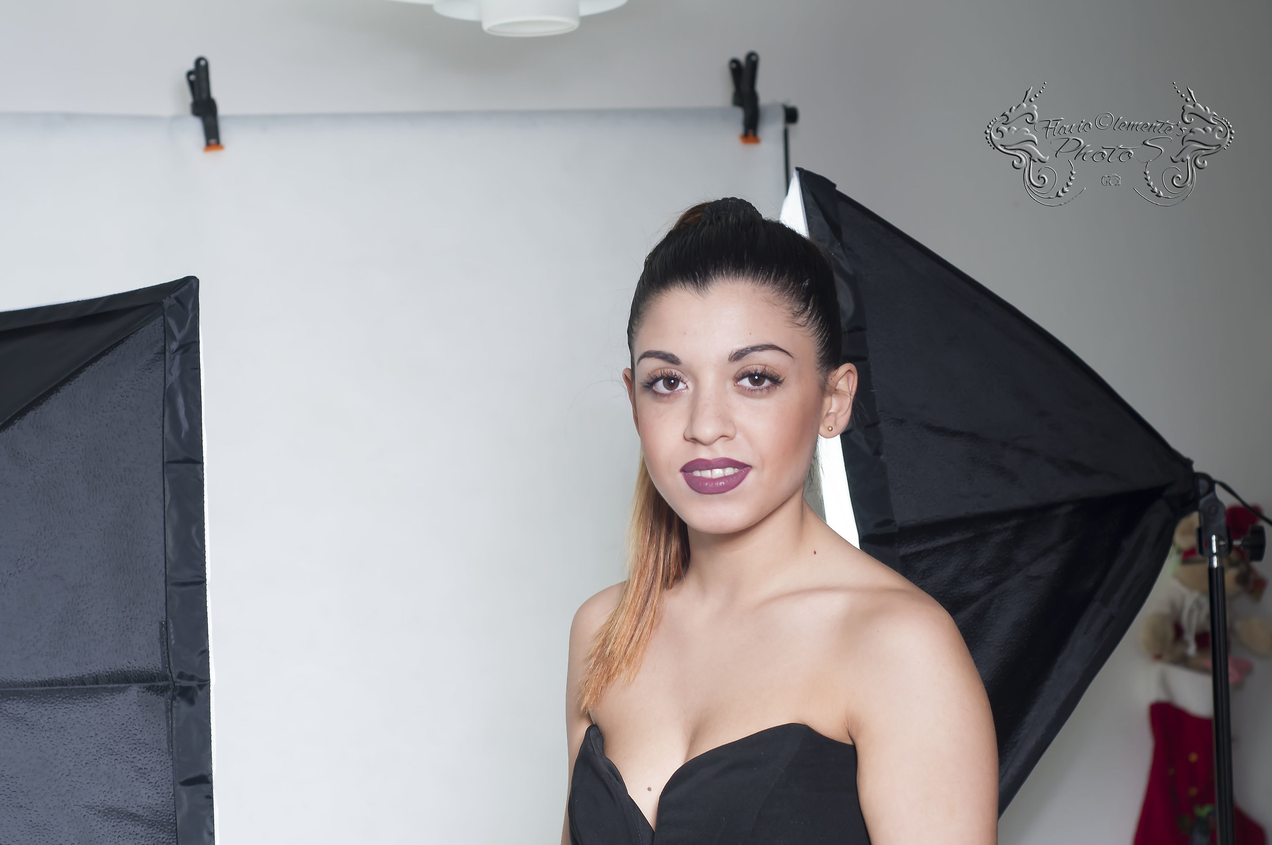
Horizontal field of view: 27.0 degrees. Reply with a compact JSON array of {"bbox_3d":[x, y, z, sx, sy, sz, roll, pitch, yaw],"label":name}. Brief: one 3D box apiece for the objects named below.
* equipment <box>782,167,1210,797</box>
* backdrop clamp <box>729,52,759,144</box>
[{"bbox_3d":[0.382,0.093,2.658,0.370,0.700,0.500,-9,-2,1],"label":"equipment"},{"bbox_3d":[0.148,-0.441,3.600,0.030,0.120,0.065,-2,-1,-16],"label":"backdrop clamp"}]

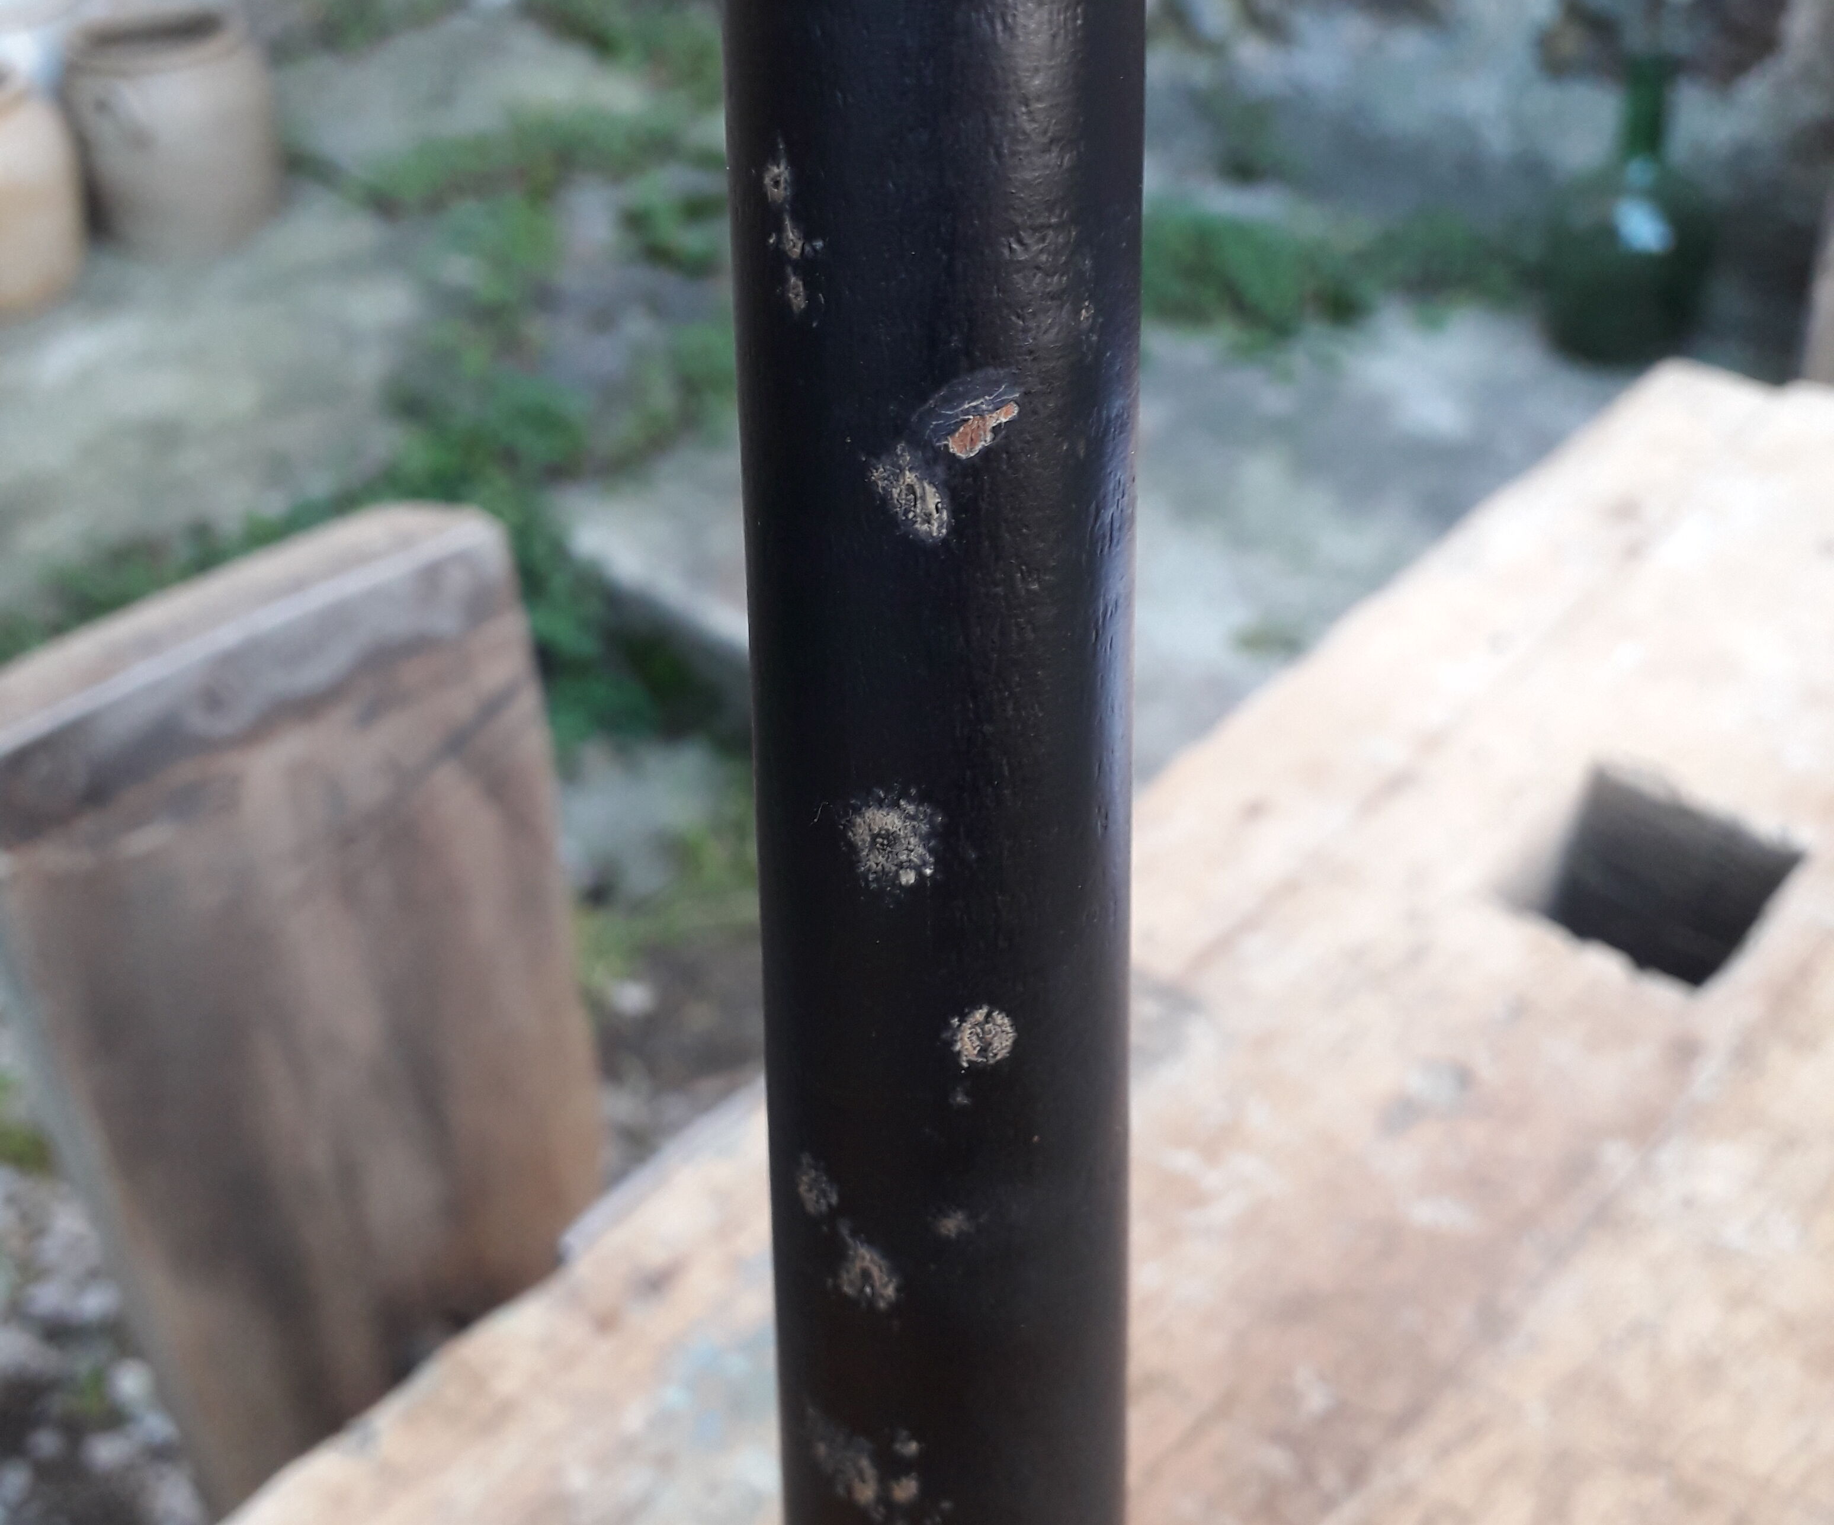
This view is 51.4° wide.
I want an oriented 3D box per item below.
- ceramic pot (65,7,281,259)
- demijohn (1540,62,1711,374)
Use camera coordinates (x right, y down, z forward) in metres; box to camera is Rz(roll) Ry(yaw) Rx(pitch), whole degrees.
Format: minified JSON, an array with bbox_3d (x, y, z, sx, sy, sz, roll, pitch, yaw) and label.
[{"bbox_3d":[-1.111,-0.946,2.864,0.277,0.306,0.277,-13,36,-17],"label":"ceramic pot"},{"bbox_3d":[0.897,-0.688,2.369,0.187,0.358,0.187,11,36,18],"label":"demijohn"}]

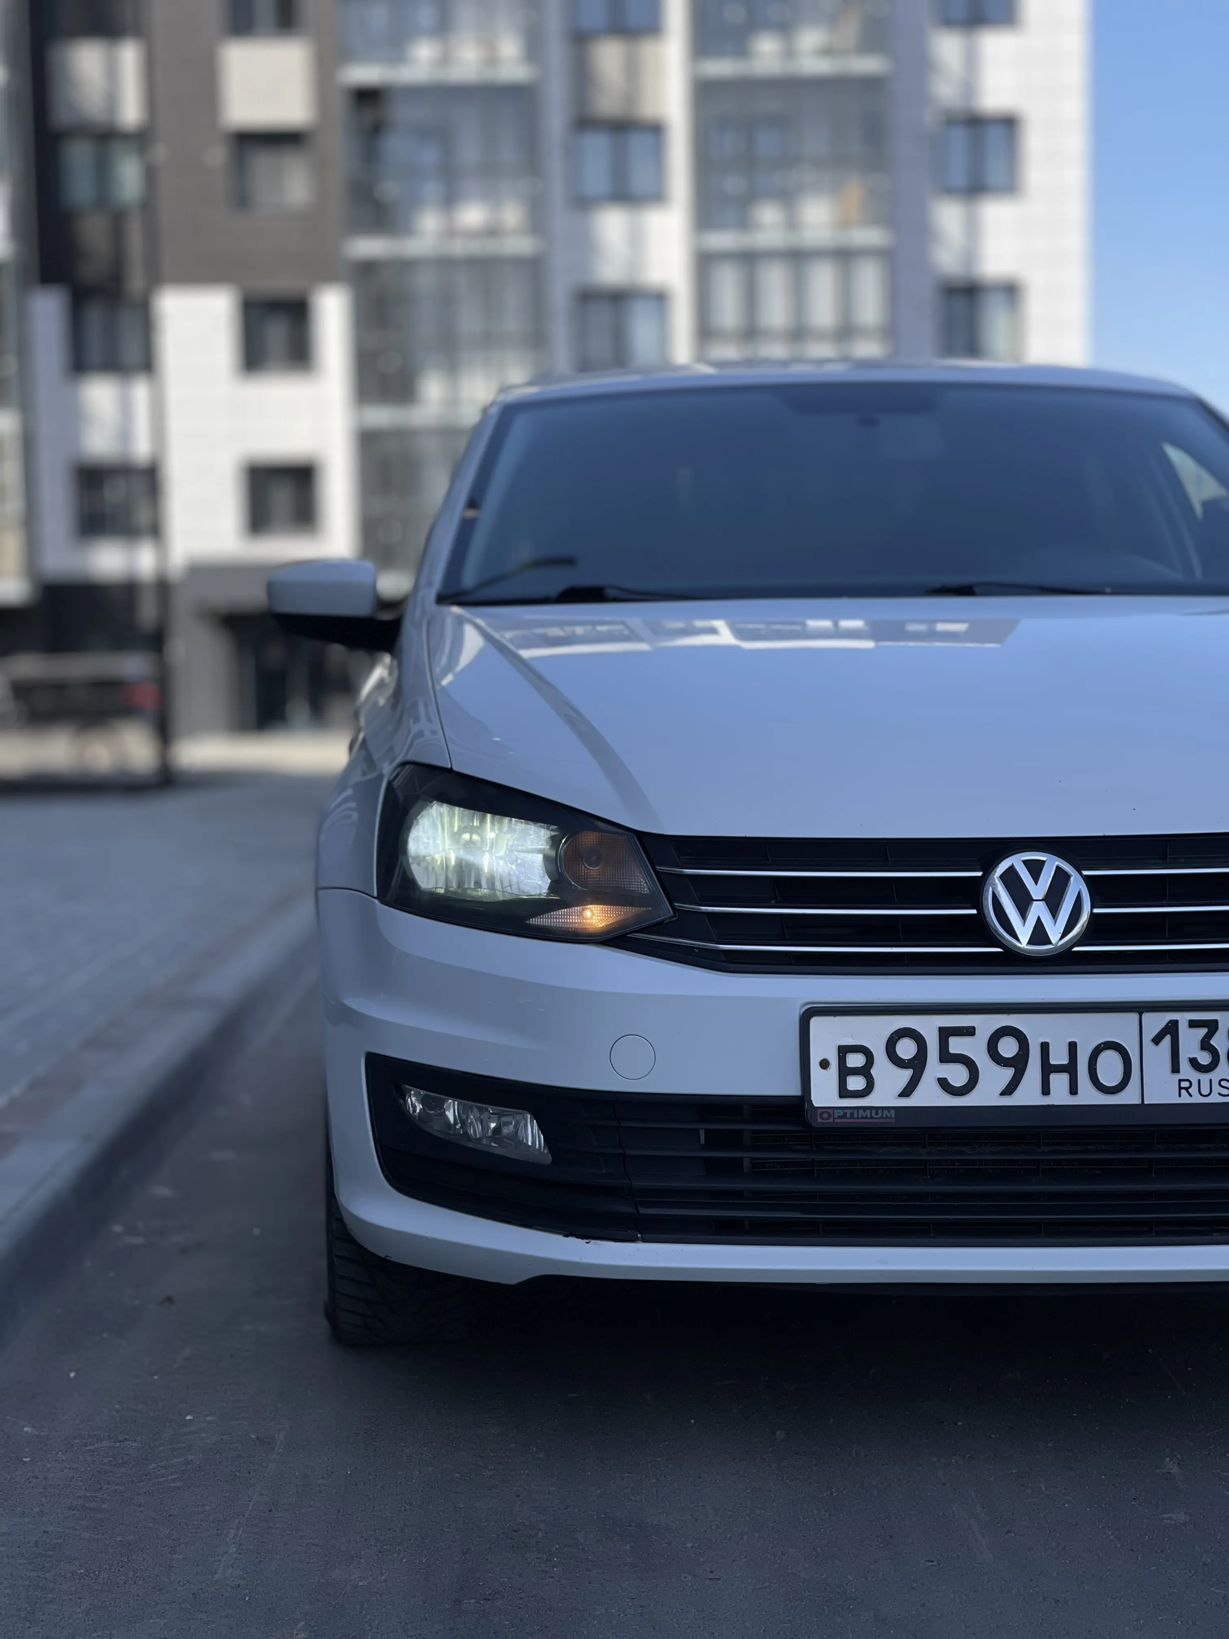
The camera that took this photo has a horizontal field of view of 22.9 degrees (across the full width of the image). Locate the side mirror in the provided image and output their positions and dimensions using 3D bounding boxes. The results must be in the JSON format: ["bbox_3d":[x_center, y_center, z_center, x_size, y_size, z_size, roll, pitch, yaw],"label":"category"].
[{"bbox_3d":[-0.436,-0.337,4.770,0.225,0.145,0.140,-1,3,-1],"label":"side mirror"}]

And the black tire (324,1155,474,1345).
[{"bbox_3d":[-0.294,0.412,4.090,0.195,0.600,0.600,-1,3,-1],"label":"black tire"}]

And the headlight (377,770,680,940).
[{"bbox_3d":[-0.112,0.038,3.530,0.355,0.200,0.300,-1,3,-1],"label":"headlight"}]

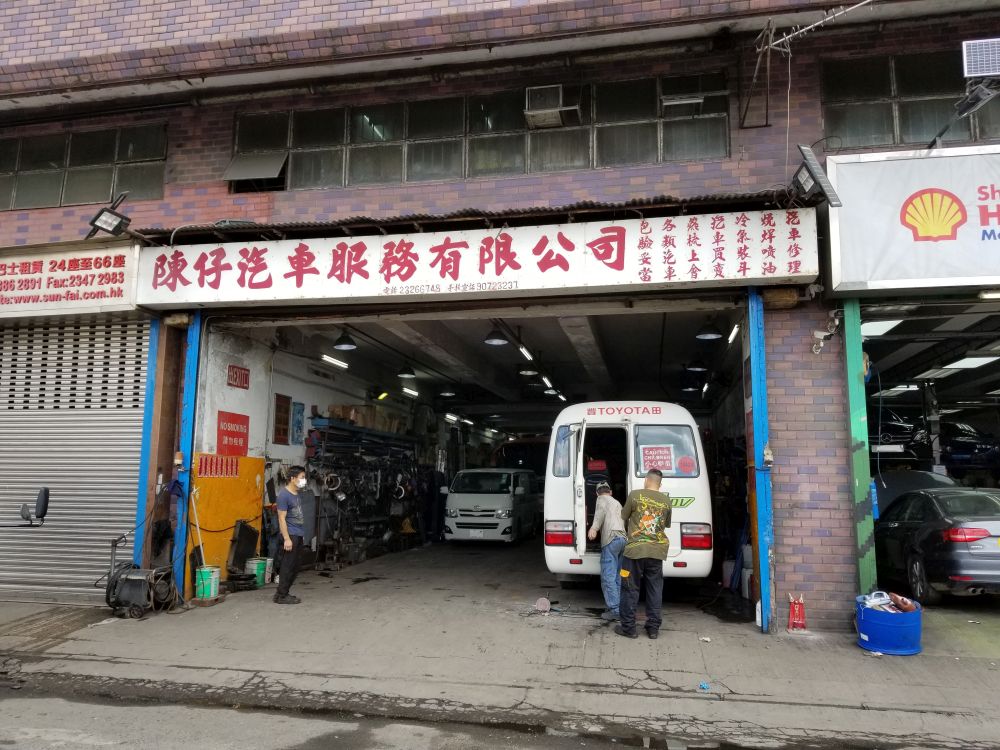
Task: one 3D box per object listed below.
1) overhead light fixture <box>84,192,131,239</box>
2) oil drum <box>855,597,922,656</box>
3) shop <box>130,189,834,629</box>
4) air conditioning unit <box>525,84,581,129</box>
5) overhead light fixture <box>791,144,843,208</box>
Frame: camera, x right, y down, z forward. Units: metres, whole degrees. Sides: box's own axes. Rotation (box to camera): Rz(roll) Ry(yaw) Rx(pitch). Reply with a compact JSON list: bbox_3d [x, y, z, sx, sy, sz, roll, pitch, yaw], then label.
[{"bbox_3d":[-5.141,-2.089,9.838,0.520,0.520,0.400,5,-9,-27],"label":"overhead light fixture"},{"bbox_3d":[3.819,2.491,7.385,0.570,0.410,0.570,-1,-9,11],"label":"oil drum"},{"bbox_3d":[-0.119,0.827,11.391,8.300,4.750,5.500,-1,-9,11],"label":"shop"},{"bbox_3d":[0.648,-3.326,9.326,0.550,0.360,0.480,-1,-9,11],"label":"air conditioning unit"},{"bbox_3d":[3.387,-2.124,8.038,0.430,0.560,0.420,5,-9,-27],"label":"overhead light fixture"}]

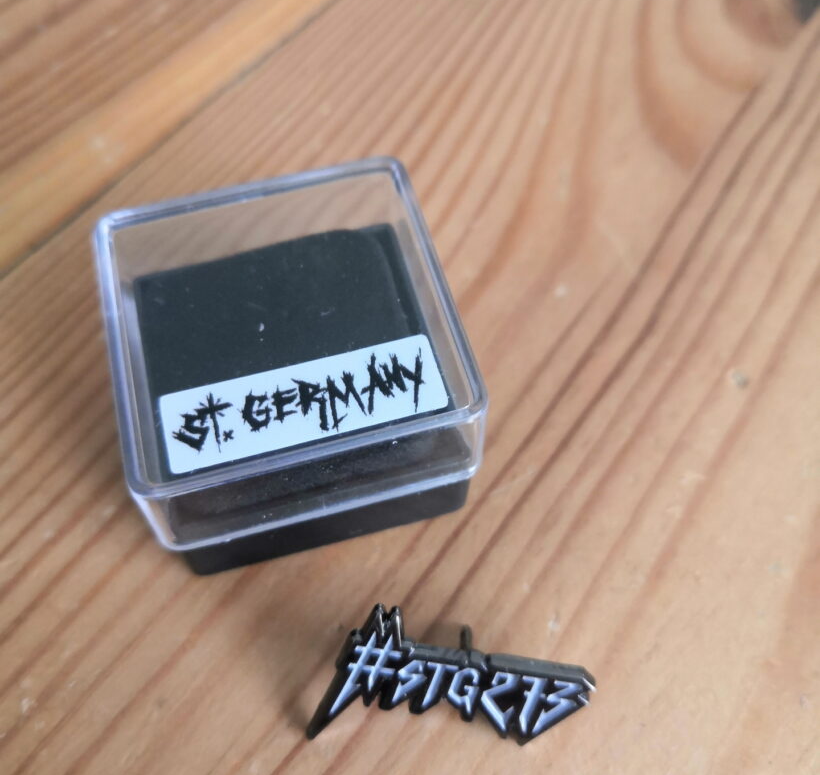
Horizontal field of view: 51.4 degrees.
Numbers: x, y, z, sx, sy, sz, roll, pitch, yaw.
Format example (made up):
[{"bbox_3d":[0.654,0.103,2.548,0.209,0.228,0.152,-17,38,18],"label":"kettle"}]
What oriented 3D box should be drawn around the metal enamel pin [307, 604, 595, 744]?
[{"bbox_3d":[0.005,0.034,0.103,0.031,0.018,0.010,10,18,-3],"label":"metal enamel pin"}]

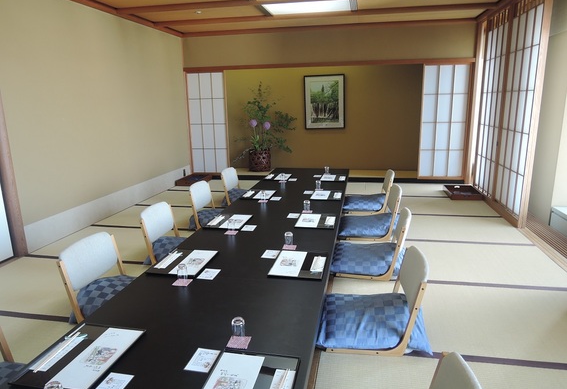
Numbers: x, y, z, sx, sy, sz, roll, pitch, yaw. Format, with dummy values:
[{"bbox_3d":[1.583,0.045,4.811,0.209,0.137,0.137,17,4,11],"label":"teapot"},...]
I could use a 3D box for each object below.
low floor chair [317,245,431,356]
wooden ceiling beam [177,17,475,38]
[{"bbox_3d":[0.512,0.557,2.300,0.599,0.560,0.459,2,14,11],"label":"low floor chair"},{"bbox_3d":[0.553,-2.590,6.134,4.631,0.065,0.060,2,14,11],"label":"wooden ceiling beam"}]

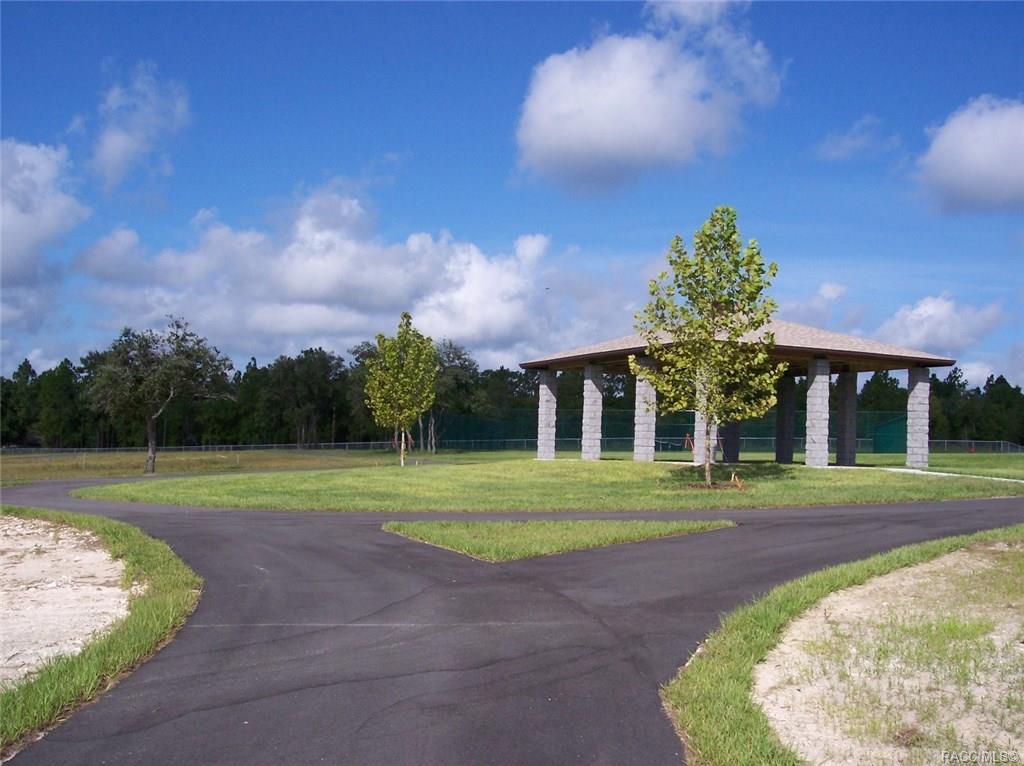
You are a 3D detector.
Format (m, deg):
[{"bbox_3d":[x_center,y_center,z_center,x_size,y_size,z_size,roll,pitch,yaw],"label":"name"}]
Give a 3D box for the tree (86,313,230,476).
[{"bbox_3d":[-16.007,0.522,51.000,6.431,7.084,6.431,1,-4,0],"label":"tree"}]

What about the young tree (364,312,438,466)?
[{"bbox_3d":[-4.231,0.249,43.000,2.777,5.896,2.777,1,-4,0],"label":"young tree"}]

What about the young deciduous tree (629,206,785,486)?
[{"bbox_3d":[4.087,-0.767,23.600,3.212,5.884,3.212,1,-4,0],"label":"young deciduous tree"}]

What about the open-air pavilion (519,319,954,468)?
[{"bbox_3d":[6.358,0.187,34.139,8.732,4.641,9.975,3,-4,-26],"label":"open-air pavilion"}]

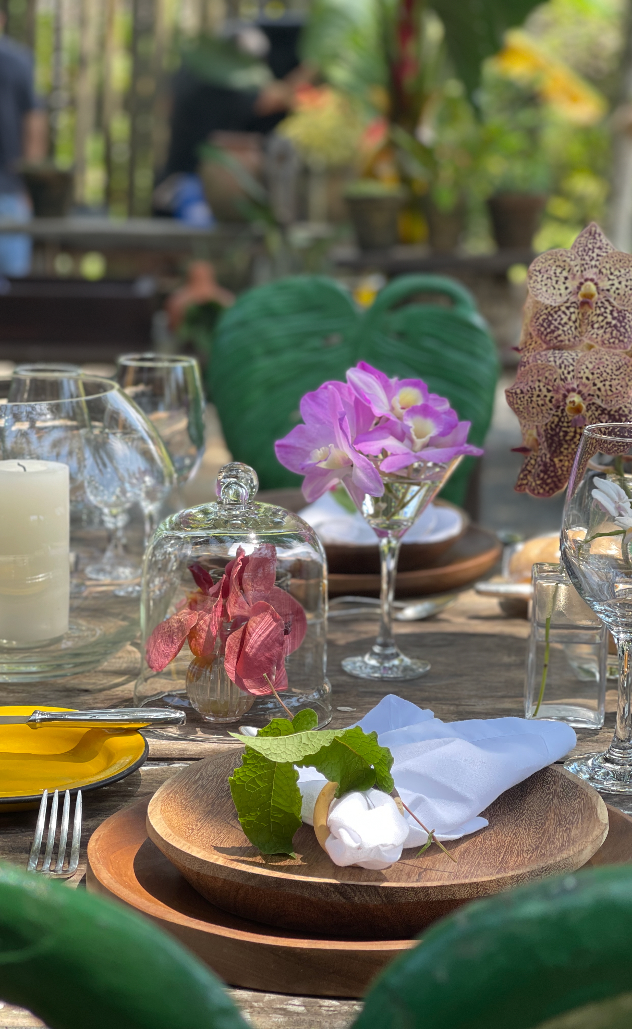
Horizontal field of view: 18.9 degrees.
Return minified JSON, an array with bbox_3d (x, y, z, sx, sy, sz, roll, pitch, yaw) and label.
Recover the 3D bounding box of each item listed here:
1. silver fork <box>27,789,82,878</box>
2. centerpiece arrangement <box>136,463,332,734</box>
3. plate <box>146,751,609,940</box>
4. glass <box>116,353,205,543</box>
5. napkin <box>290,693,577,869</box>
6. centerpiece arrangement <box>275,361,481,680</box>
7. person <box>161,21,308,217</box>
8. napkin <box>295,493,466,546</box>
[{"bbox_3d":[-0.149,0.194,1.032,0.026,0.026,0.195,0,11,0],"label":"silver fork"},{"bbox_3d":[-0.060,0.053,1.363,0.141,0.180,0.141,0,11,0],"label":"centerpiece arrangement"},{"bbox_3d":[0.034,0.173,1.046,0.244,0.042,0.244,0,11,0],"label":"plate"},{"bbox_3d":[-0.145,-0.040,1.755,0.083,0.212,0.083,0,11,0],"label":"glass"},{"bbox_3d":[0.052,0.144,1.065,0.128,0.056,0.172,9,14,36],"label":"napkin"},{"bbox_3d":[0.048,0.003,1.461,0.157,0.241,0.135,0,11,0],"label":"centerpiece arrangement"},{"bbox_3d":[-0.345,-1.252,8.111,0.680,1.640,0.500,-2,11,-14],"label":"person"},{"bbox_3d":[0.059,0.003,1.789,0.158,0.060,0.140,0,11,0],"label":"napkin"}]

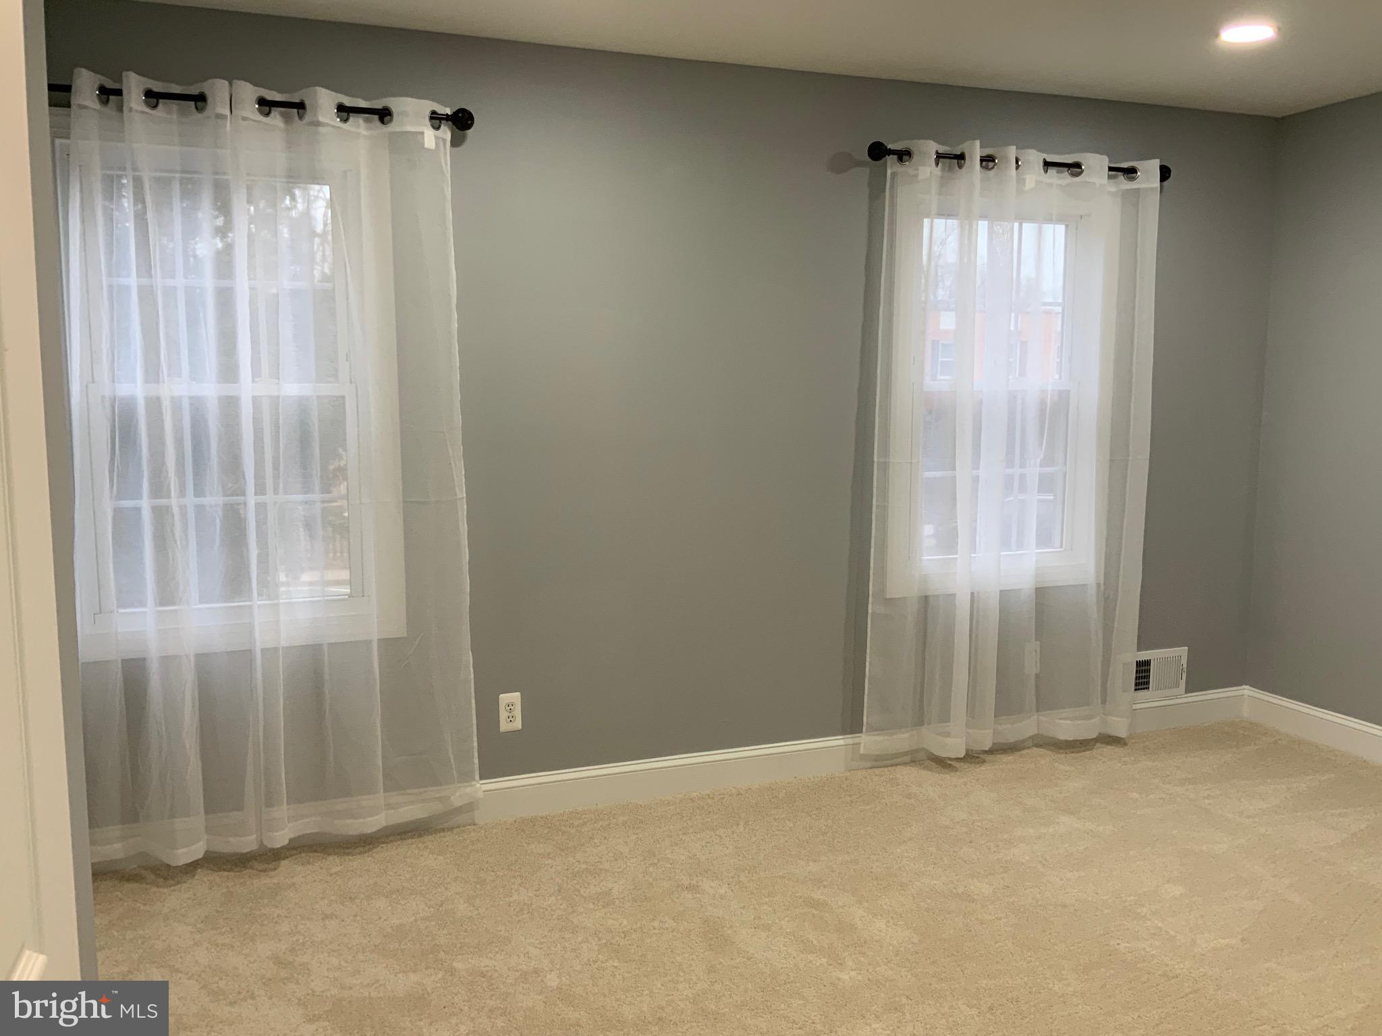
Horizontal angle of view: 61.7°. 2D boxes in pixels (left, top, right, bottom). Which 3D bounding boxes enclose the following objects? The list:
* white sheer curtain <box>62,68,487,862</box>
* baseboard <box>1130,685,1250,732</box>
[{"bbox_3d":[-1.162,-0.111,3.260,1.083,2.148,0.120,-3,8,-21],"label":"white sheer curtain"},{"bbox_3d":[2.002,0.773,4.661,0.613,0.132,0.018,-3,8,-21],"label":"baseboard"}]

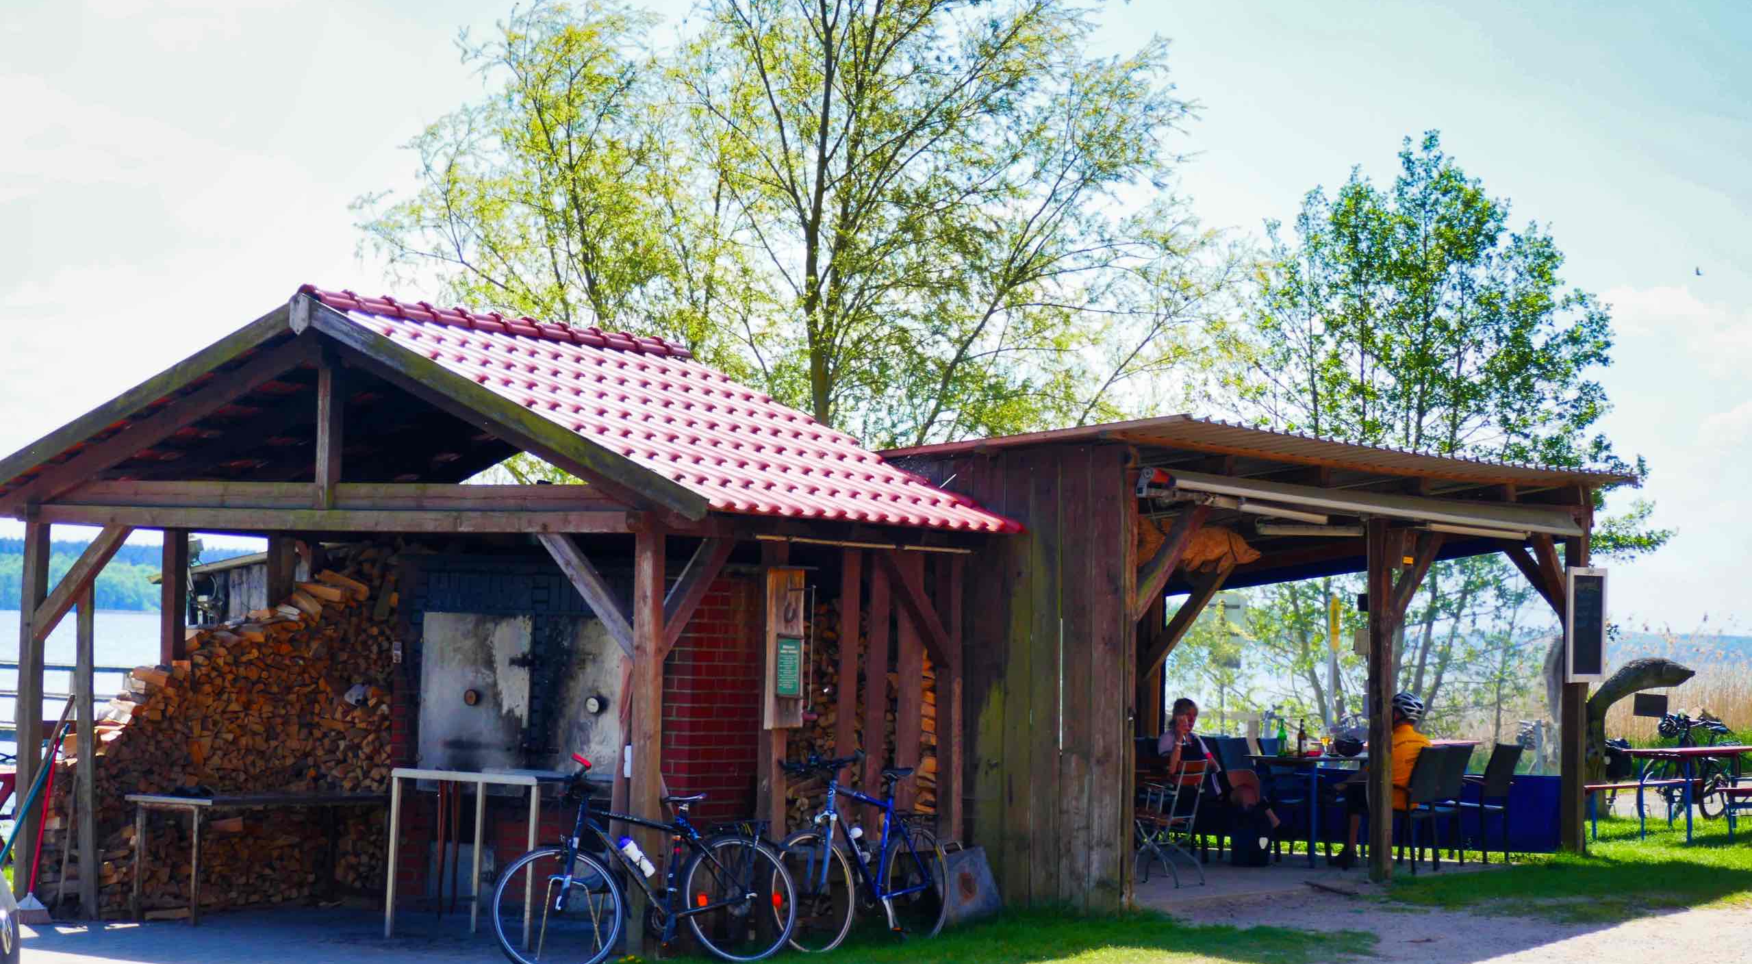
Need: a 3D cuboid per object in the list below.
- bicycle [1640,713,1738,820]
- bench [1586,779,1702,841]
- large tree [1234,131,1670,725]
[{"bbox_3d":[7.790,2.737,30.267,1.750,1.070,0.600,4,-4,-44],"label":"bicycle"},{"bbox_3d":[6.487,2.832,27.208,0.280,0.490,2.350,-1,-3,37],"label":"bench"},{"bbox_3d":[6.559,-0.309,36.055,5.000,7.700,4.800,1,-3,0],"label":"large tree"}]

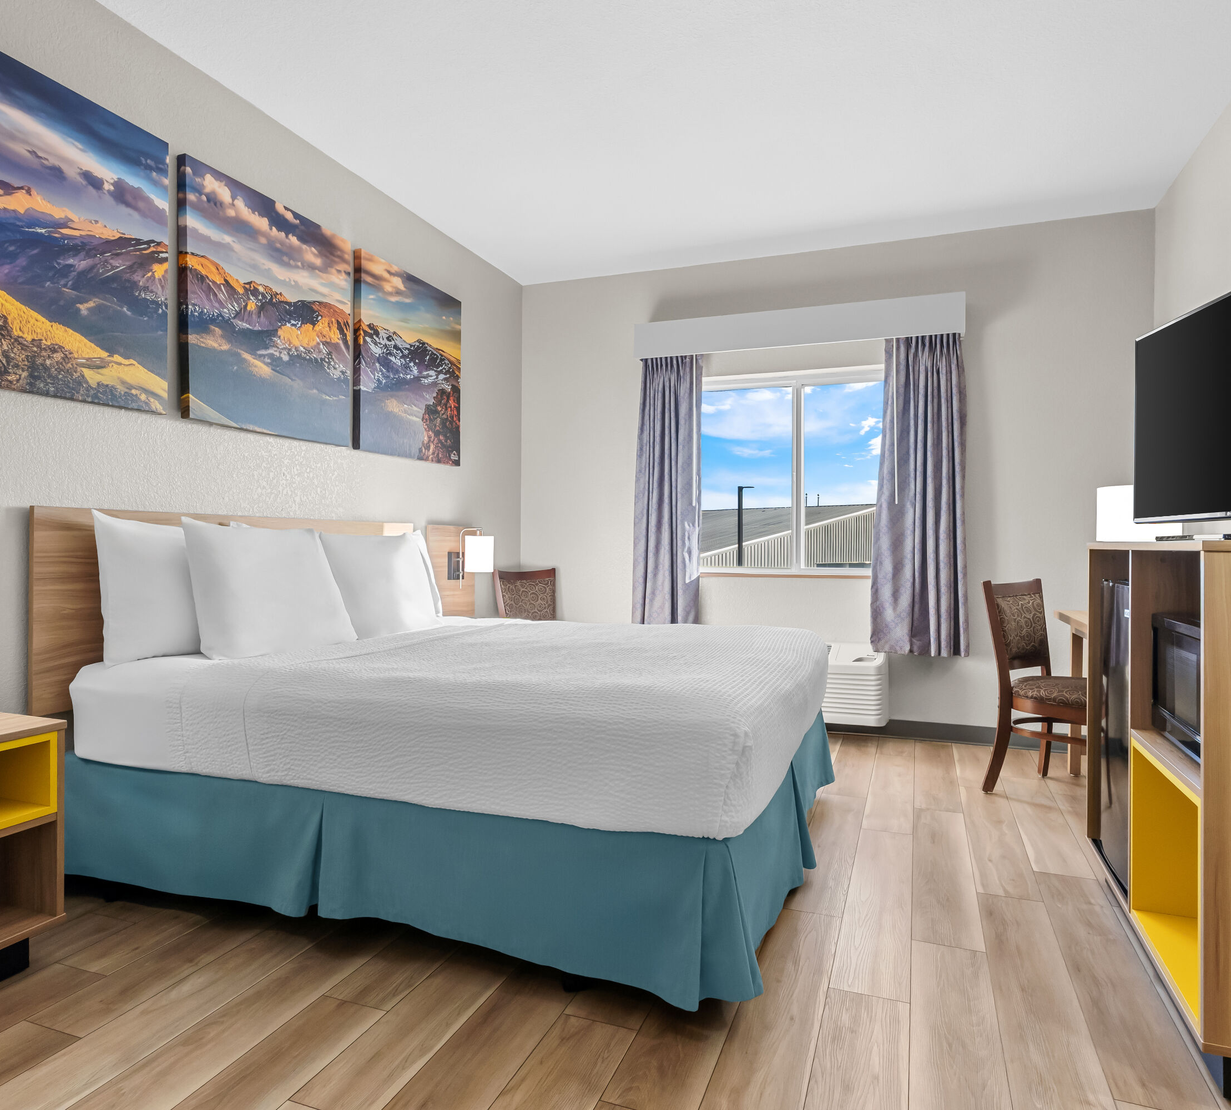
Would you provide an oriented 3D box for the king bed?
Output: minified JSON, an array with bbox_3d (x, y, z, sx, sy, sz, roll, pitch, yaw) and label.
[{"bbox_3d":[-0.427,0.459,2.857,2.243,1.227,1.912,0,1,19],"label":"king bed"}]

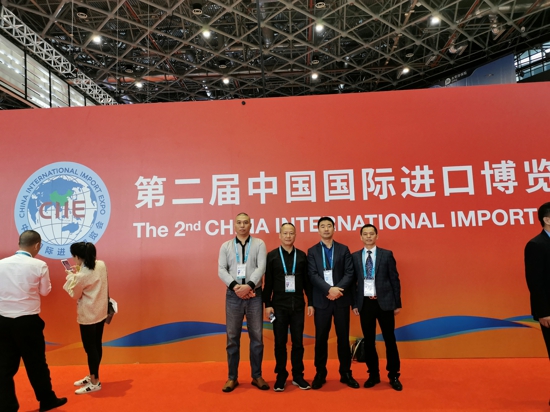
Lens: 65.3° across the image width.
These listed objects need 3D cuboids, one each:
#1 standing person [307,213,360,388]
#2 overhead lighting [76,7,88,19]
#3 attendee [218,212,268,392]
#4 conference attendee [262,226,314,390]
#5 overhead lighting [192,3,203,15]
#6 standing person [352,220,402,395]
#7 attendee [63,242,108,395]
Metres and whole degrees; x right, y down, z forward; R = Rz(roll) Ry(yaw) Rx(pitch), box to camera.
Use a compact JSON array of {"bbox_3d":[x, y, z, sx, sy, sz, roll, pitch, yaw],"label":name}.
[{"bbox_3d":[0.607,0.987,4.528,0.530,1.740,0.360,-2,-7,5],"label":"standing person"},{"bbox_3d":[-12.783,-12.883,28.518,0.680,0.500,0.680,-2,-7,3],"label":"overhead lighting"},{"bbox_3d":[-0.335,0.983,4.564,0.510,1.817,0.360,-2,-7,-1],"label":"attendee"},{"bbox_3d":[0.142,1.025,4.505,0.520,1.688,0.330,-2,-7,2],"label":"conference attendee"},{"bbox_3d":[-5.137,-13.134,28.485,0.680,0.500,0.680,-2,-7,3],"label":"overhead lighting"},{"bbox_3d":[1.087,1.011,4.460,0.500,1.645,0.330,-3,-7,8],"label":"standing person"},{"bbox_3d":[-2.079,1.184,4.705,0.460,1.566,0.430,-2,-7,3],"label":"attendee"}]

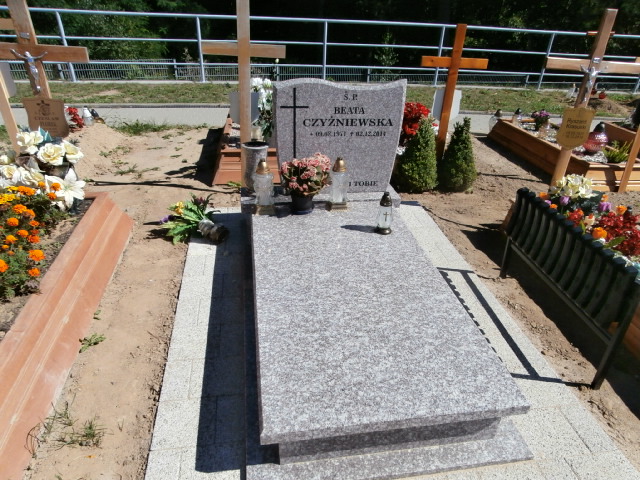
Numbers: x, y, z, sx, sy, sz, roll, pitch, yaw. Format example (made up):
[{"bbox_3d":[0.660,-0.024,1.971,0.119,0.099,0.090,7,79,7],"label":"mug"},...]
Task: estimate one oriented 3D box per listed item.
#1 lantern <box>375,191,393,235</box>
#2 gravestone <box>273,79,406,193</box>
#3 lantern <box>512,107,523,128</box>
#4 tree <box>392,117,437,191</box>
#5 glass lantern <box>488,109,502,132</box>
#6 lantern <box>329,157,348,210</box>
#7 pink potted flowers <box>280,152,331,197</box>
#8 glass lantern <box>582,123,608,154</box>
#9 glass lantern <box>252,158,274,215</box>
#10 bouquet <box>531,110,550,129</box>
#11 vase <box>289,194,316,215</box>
[{"bbox_3d":[0.344,-0.141,2.292,0.091,0.228,0.091,-2,30,-9],"label":"lantern"},{"bbox_3d":[0.101,-0.607,2.646,0.739,0.664,0.101,-2,30,-9],"label":"gravestone"},{"bbox_3d":[2.032,-1.246,4.534,0.100,0.185,0.100,-3,31,-9],"label":"lantern"},{"bbox_3d":[0.779,-0.675,3.423,0.344,0.563,0.344,-2,30,-9],"label":"tree"},{"bbox_3d":[1.998,-1.336,4.999,0.150,0.265,0.150,-3,31,-9],"label":"glass lantern"},{"bbox_3d":[0.109,-0.322,2.514,0.116,0.301,0.116,-2,30,-9],"label":"lantern"},{"bbox_3d":[-0.093,-0.370,2.545,0.290,0.250,0.260,-3,31,-9],"label":"pink potted flowers"},{"bbox_3d":[2.497,-0.919,3.964,0.220,0.259,0.220,-2,30,-9],"label":"glass lantern"},{"bbox_3d":[-0.303,-0.293,2.424,0.122,0.306,0.122,-2,30,-9],"label":"glass lantern"},{"bbox_3d":[2.239,-1.211,4.484,0.175,0.180,0.170,-3,31,-9],"label":"bouquet"},{"bbox_3d":[-0.100,-0.226,2.630,0.130,0.115,0.130,-3,31,-9],"label":"vase"}]

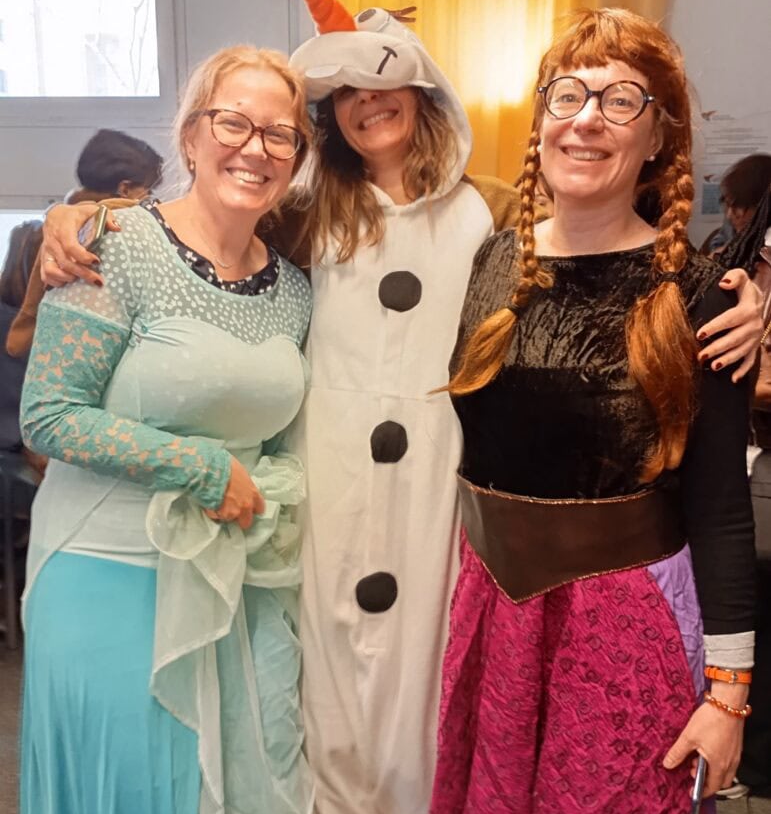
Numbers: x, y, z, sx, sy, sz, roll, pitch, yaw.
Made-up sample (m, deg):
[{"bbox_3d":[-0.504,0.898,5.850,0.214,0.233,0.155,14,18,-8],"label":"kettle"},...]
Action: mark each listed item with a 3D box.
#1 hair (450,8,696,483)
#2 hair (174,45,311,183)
[{"bbox_3d":[0.270,-0.228,1.120,0.315,0.585,0.260,5,12,24],"label":"hair"},{"bbox_3d":[-0.217,-0.440,1.250,0.195,0.220,0.215,6,7,-28],"label":"hair"}]

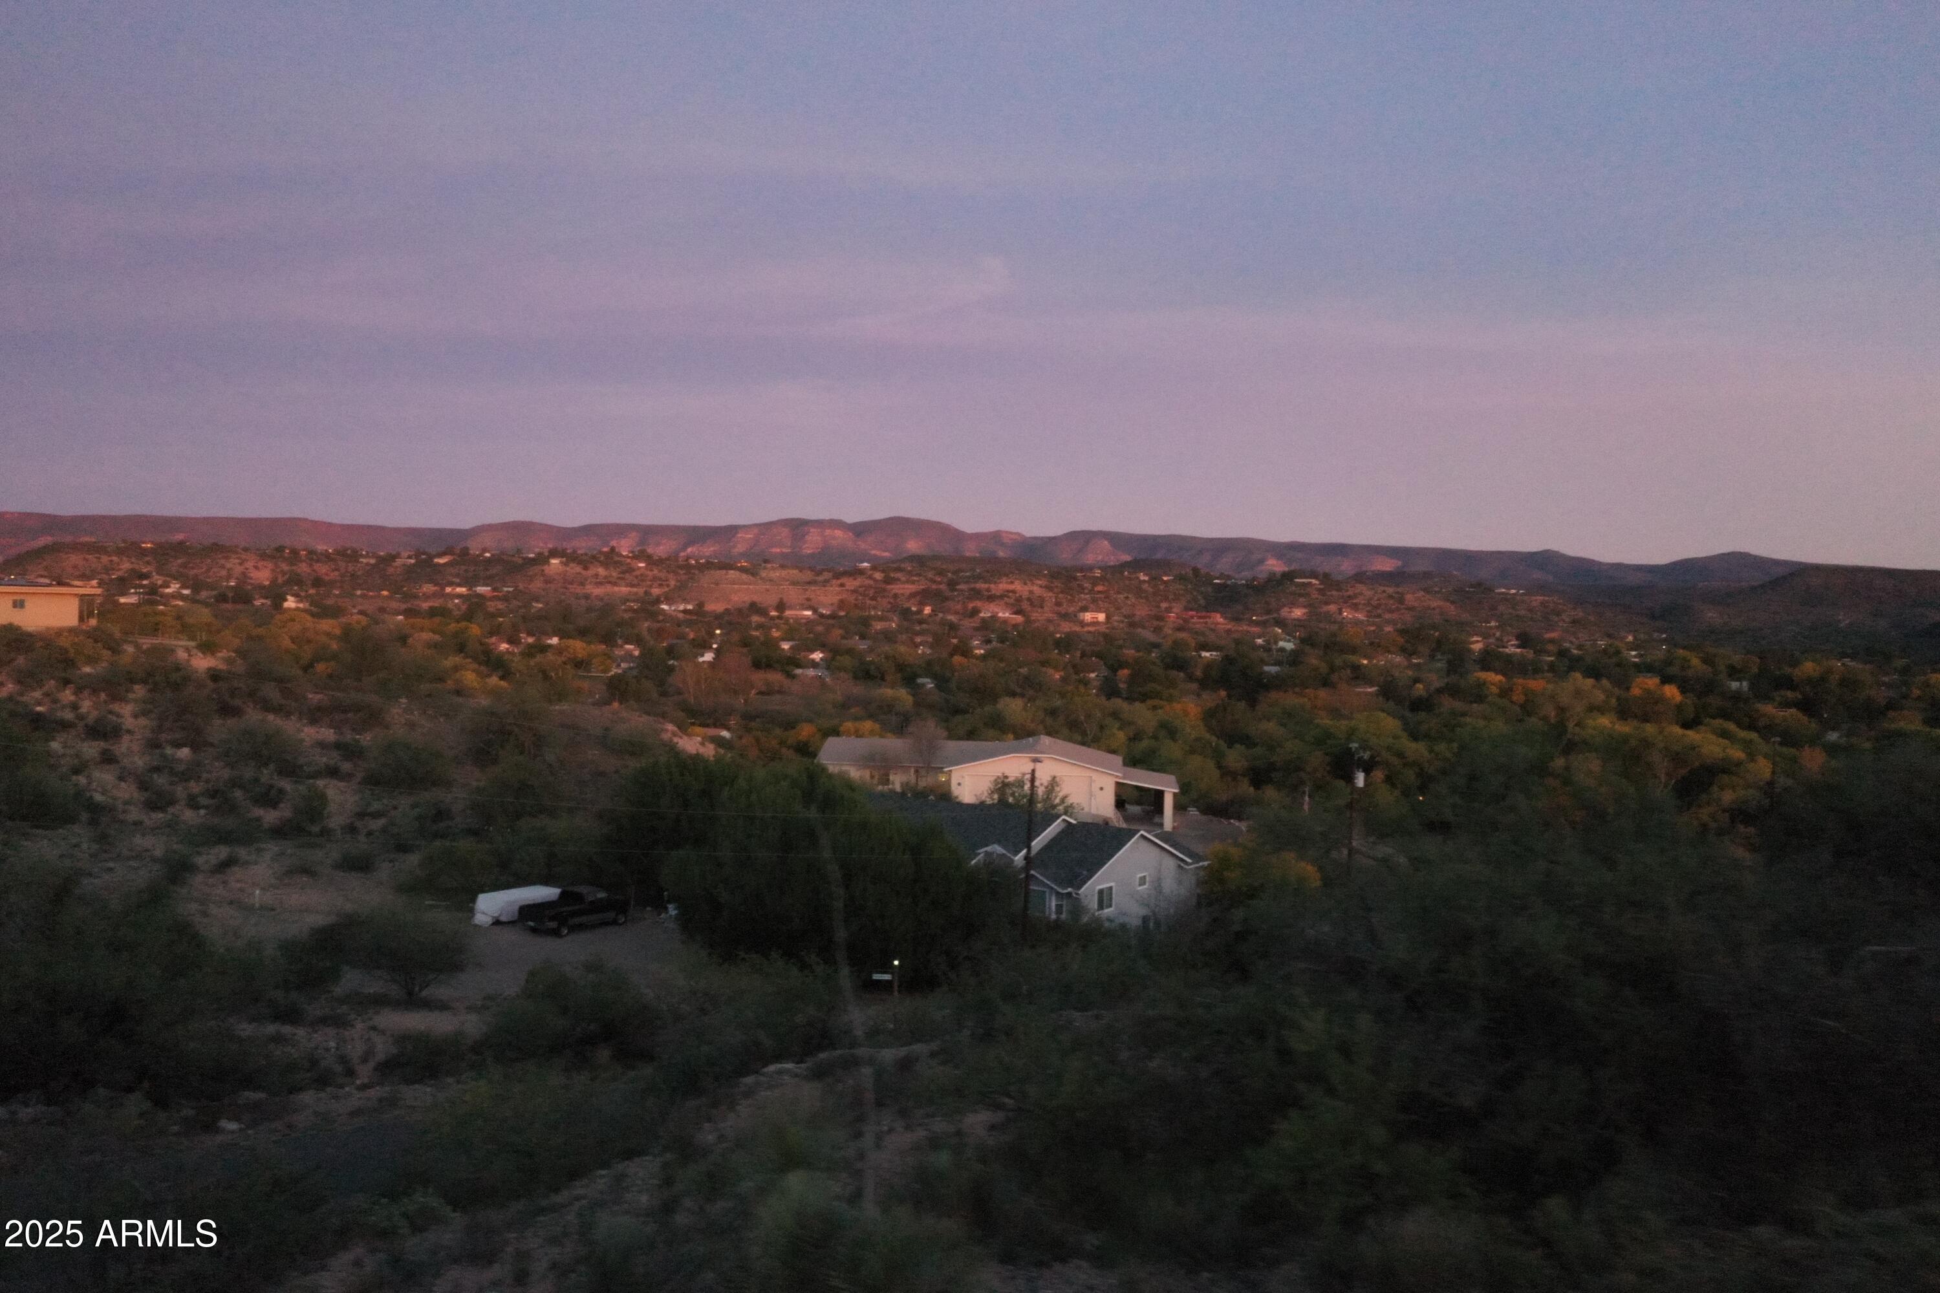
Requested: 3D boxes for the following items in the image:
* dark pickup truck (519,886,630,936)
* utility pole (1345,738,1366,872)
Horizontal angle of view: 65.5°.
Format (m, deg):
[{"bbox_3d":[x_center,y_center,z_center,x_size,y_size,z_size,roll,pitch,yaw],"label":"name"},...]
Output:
[{"bbox_3d":[-18.290,12.287,70.300,1.970,1.850,5.550,3,2,32],"label":"dark pickup truck"},{"bbox_3d":[23.009,10.582,90.000,0.900,9.600,0.500,2,2,11],"label":"utility pole"}]

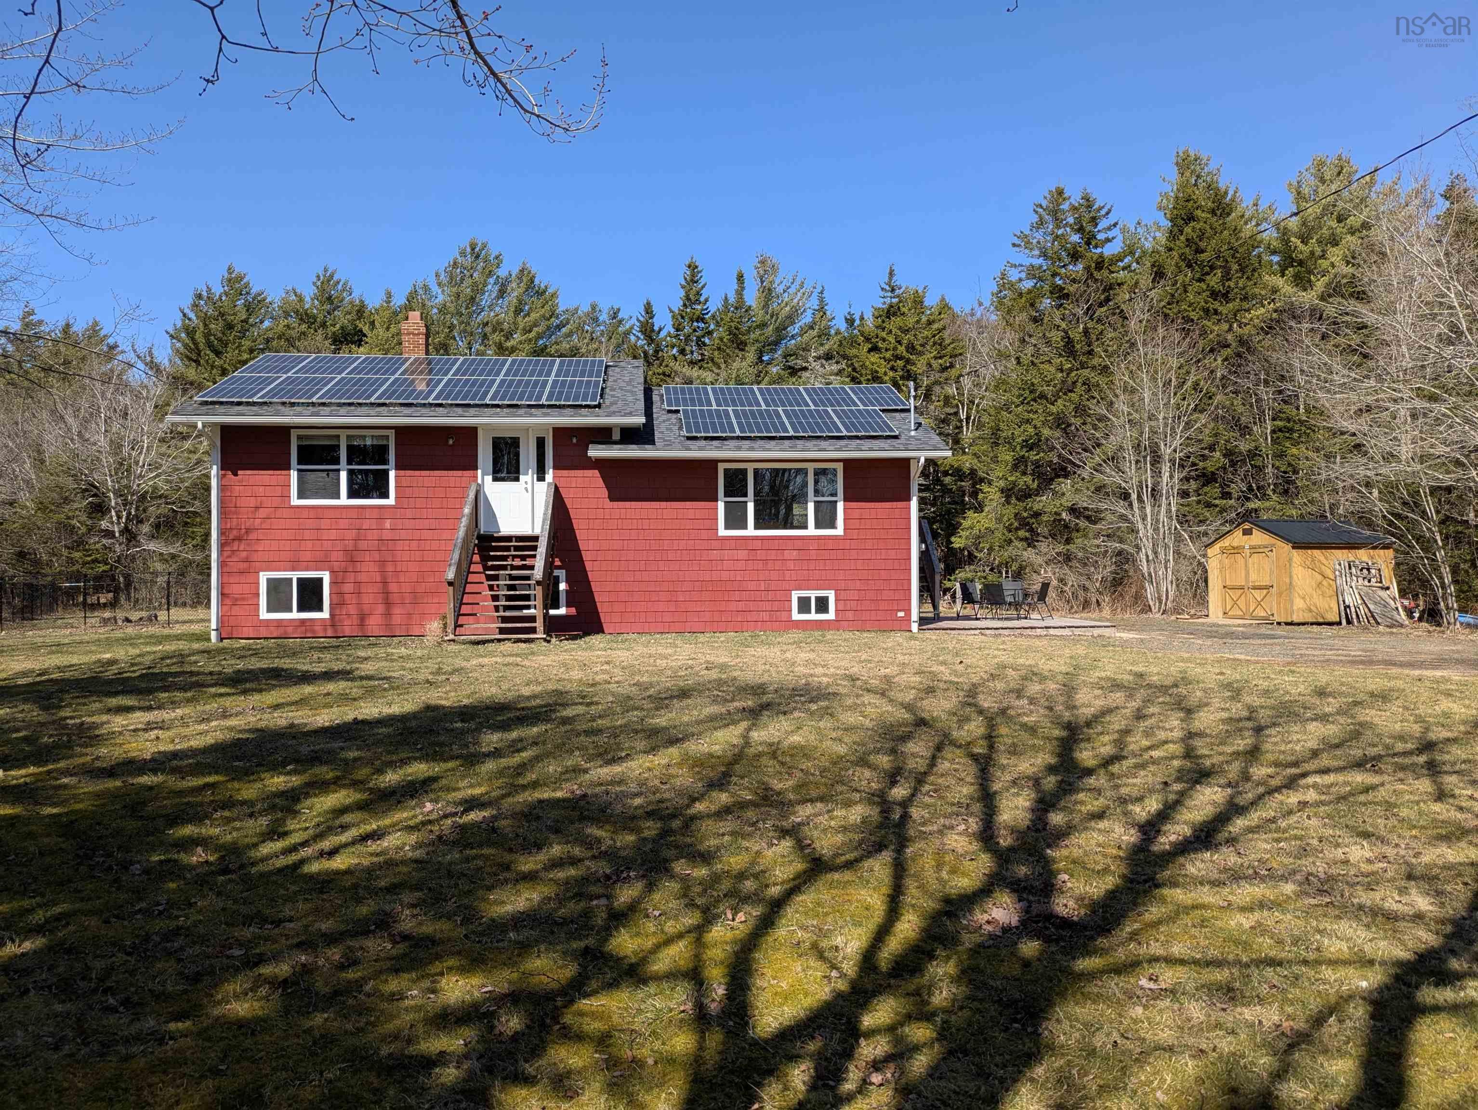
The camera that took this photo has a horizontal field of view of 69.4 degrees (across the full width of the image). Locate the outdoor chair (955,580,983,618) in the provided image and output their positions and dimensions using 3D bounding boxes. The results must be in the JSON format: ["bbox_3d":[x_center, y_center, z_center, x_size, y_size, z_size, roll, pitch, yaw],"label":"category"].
[{"bbox_3d":[5.253,1.028,24.393,0.650,0.900,0.580,0,0,-10],"label":"outdoor chair"}]

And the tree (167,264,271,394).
[{"bbox_3d":[-18.522,-4.320,38.031,4.200,12.110,4.200,0,0,0],"label":"tree"}]

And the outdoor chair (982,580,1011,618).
[{"bbox_3d":[5.923,1.016,24.493,0.580,0.900,0.650,0,0,30],"label":"outdoor chair"}]

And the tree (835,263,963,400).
[{"bbox_3d":[5.740,-4.452,39.032,4.900,12.230,4.900,0,0,0],"label":"tree"}]

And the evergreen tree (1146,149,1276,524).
[{"bbox_3d":[14.996,-5.671,34.041,4.400,14.630,4.400,0,0,0],"label":"evergreen tree"}]

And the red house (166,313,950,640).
[{"bbox_3d":[-3.457,-1.921,23.769,14.230,6.930,9.700,0,0,-6],"label":"red house"}]

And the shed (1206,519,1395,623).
[{"bbox_3d":[14.098,0.346,26.885,3.750,2.470,2.550,0,0,-25],"label":"shed"}]

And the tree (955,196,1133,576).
[{"bbox_3d":[8.889,-4.651,31.533,5.200,12.490,5.200,0,0,0],"label":"tree"}]

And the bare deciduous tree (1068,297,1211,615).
[{"bbox_3d":[10.791,-2.708,29.019,4.000,8.660,4.000,0,0,0],"label":"bare deciduous tree"}]

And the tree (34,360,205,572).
[{"bbox_3d":[-18.787,-2.057,32.515,5.200,7.510,5.000,0,0,0],"label":"tree"}]

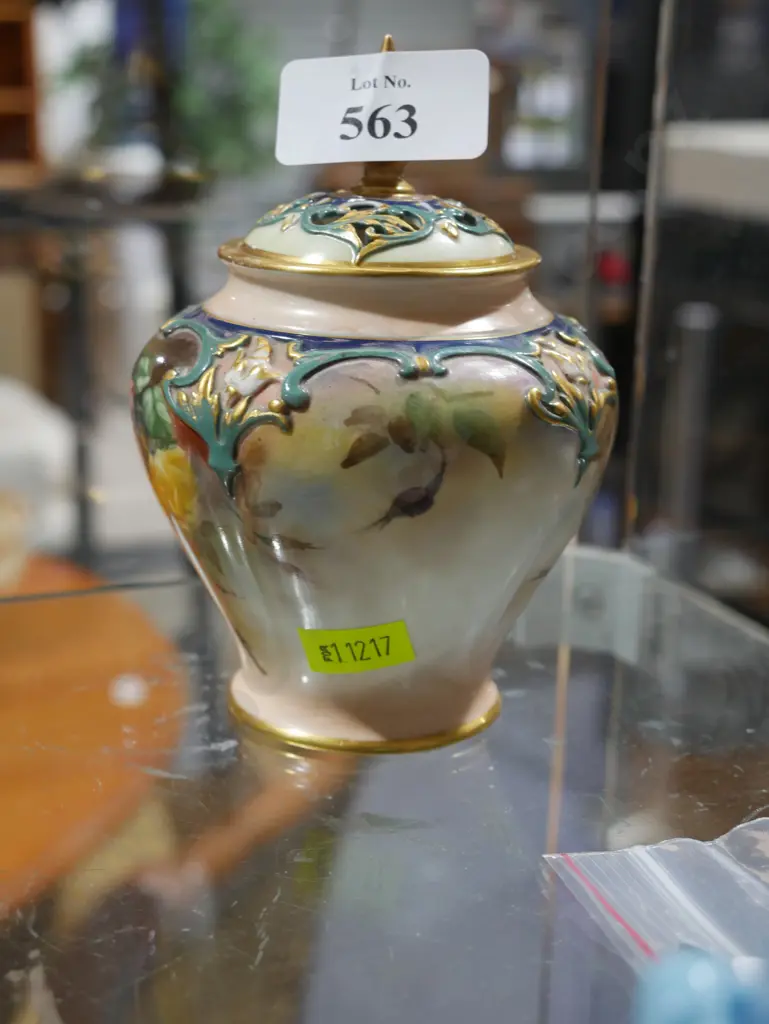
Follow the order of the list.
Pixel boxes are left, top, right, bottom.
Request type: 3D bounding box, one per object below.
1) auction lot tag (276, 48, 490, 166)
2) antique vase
[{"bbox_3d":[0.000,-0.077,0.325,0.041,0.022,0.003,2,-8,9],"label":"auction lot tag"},{"bbox_3d":[-0.002,-0.025,0.347,0.098,0.135,0.098,2,17,0],"label":"antique vase"}]

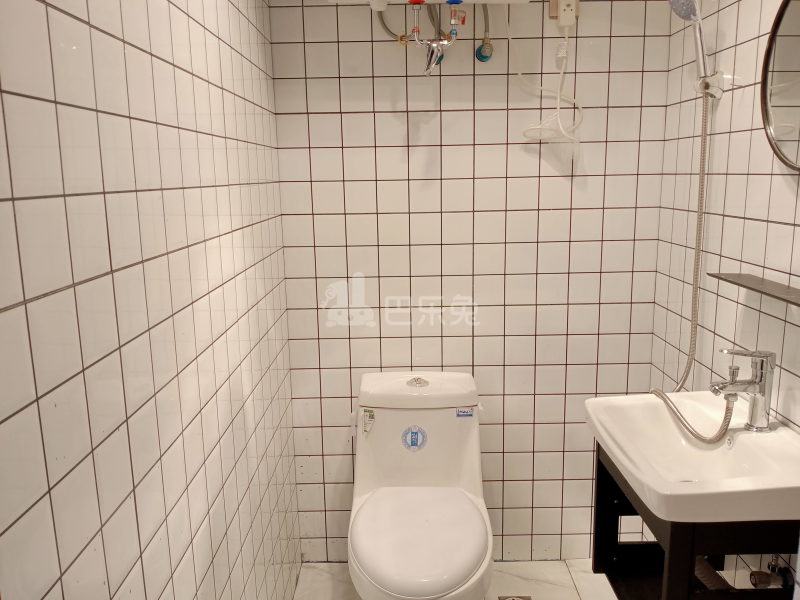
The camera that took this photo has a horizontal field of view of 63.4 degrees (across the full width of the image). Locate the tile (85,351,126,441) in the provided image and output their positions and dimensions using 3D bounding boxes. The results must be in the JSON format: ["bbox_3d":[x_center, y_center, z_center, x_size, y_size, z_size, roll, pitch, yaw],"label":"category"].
[{"bbox_3d":[-0.374,0.121,0.816,0.010,0.099,0.099,-1,11,0],"label":"tile"}]

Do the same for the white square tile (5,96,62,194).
[{"bbox_3d":[-0.375,-0.154,0.657,0.010,0.098,0.098,-1,11,0],"label":"white square tile"}]

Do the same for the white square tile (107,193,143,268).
[{"bbox_3d":[-0.373,-0.094,0.872,0.010,0.098,0.098,-1,11,0],"label":"white square tile"}]

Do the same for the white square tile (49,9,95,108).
[{"bbox_3d":[-0.381,-0.274,0.740,0.010,0.099,0.099,-1,11,0],"label":"white square tile"}]

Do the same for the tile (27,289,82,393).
[{"bbox_3d":[-0.371,0.042,0.694,0.010,0.098,0.098,-1,11,0],"label":"tile"}]

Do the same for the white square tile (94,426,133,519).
[{"bbox_3d":[-0.368,0.220,0.830,0.010,0.098,0.098,-1,11,0],"label":"white square tile"}]

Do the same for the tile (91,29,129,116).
[{"bbox_3d":[-0.377,-0.290,0.834,0.010,0.098,0.098,-1,11,0],"label":"tile"}]

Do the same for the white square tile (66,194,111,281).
[{"bbox_3d":[-0.377,-0.076,0.778,0.010,0.099,0.099,-1,11,0],"label":"white square tile"}]

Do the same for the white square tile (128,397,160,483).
[{"bbox_3d":[-0.372,0.201,0.933,0.010,0.099,0.099,-1,11,0],"label":"white square tile"}]

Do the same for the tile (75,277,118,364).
[{"bbox_3d":[-0.376,0.022,0.797,0.010,0.099,0.099,-1,11,0],"label":"tile"}]

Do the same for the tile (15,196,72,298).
[{"bbox_3d":[-0.378,-0.057,0.680,0.010,0.099,0.099,-1,11,0],"label":"tile"}]

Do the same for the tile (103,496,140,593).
[{"bbox_3d":[-0.370,0.318,0.855,0.010,0.099,0.099,-1,11,0],"label":"tile"}]

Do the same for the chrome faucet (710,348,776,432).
[{"bbox_3d":[0.708,0.188,1.341,0.135,0.166,0.052,-1,11,0],"label":"chrome faucet"}]

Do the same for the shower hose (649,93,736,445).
[{"bbox_3d":[0.696,-0.081,1.494,0.171,0.869,0.412,-1,11,1],"label":"shower hose"}]

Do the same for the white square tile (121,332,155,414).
[{"bbox_3d":[-0.370,0.102,0.910,0.010,0.098,0.098,-1,11,0],"label":"white square tile"}]

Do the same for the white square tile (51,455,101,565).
[{"bbox_3d":[-0.368,0.238,0.732,0.010,0.098,0.098,-1,11,0],"label":"white square tile"}]

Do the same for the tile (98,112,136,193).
[{"bbox_3d":[-0.379,-0.194,0.857,0.010,0.099,0.099,-1,11,0],"label":"tile"}]

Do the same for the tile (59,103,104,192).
[{"bbox_3d":[-0.379,-0.175,0.759,0.010,0.099,0.099,-1,11,0],"label":"tile"}]

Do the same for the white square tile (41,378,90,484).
[{"bbox_3d":[-0.370,0.140,0.713,0.010,0.098,0.098,-1,11,0],"label":"white square tile"}]

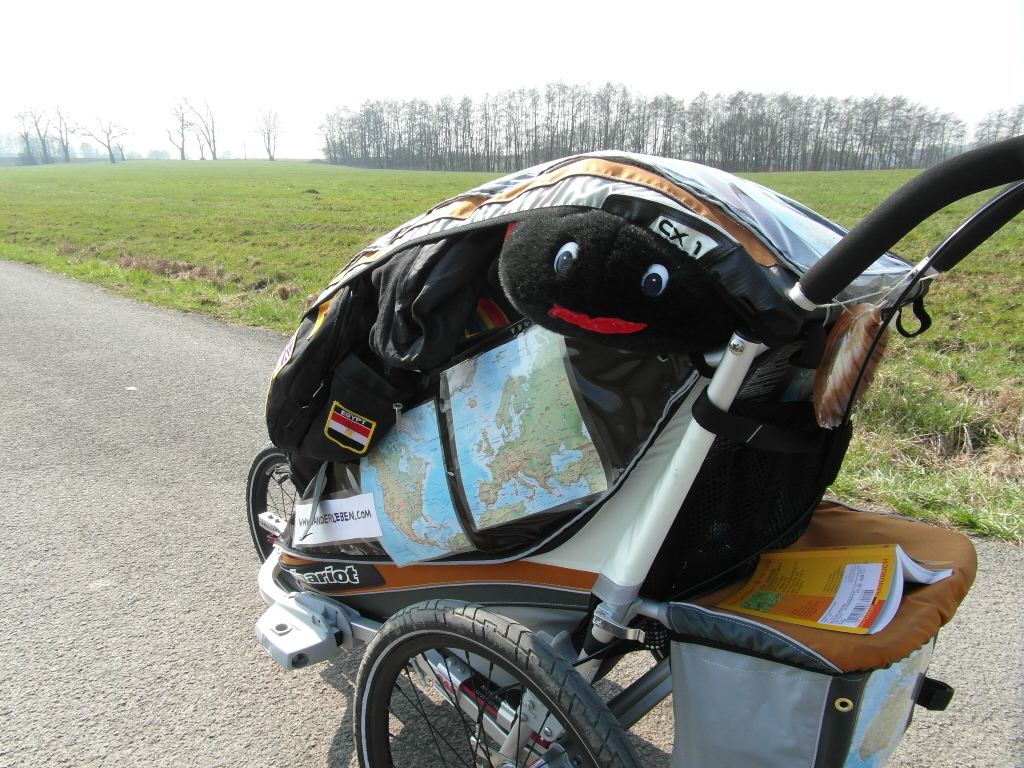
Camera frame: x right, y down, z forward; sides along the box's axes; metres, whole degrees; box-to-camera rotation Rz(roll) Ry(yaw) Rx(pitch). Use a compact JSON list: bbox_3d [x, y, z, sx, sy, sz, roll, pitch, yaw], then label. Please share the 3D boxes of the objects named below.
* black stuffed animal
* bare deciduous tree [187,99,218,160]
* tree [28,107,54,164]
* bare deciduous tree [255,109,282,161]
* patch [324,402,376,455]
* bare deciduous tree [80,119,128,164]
[{"bbox_3d":[0.121,-0.113,0.785,0.270,0.165,0.170,18,17,15],"label":"black stuffed animal"},{"bbox_3d":[-63.208,-51.898,145.000,5.700,11.929,5.000,-7,19,-21],"label":"bare deciduous tree"},{"bbox_3d":[-92.775,-48.934,140.000,4.500,10.800,4.300,-11,20,-30],"label":"tree"},{"bbox_3d":[-49.729,-50.699,145.000,4.700,9.643,4.600,-6,18,-17],"label":"bare deciduous tree"},{"bbox_3d":[-0.237,0.065,1.040,0.067,0.069,0.005,26,27,0],"label":"patch"},{"bbox_3d":[-74.613,-44.363,130.000,8.200,7.973,6.800,-9,20,-27],"label":"bare deciduous tree"}]

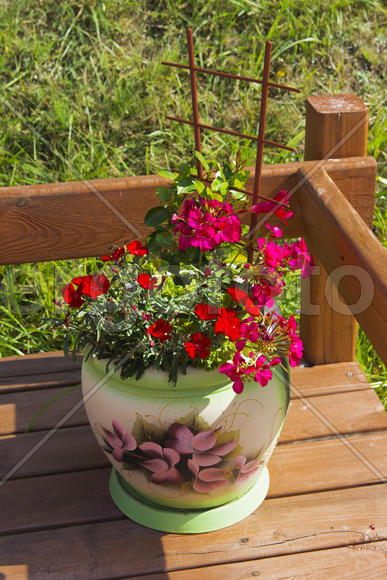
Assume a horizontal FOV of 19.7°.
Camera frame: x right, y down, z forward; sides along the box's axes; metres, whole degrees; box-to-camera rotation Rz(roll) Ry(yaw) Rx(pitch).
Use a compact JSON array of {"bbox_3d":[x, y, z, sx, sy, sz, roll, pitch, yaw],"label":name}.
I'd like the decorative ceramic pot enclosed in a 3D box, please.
[{"bbox_3d":[-0.009,0.181,1.761,0.316,0.301,0.316,-1,27,1],"label":"decorative ceramic pot"}]

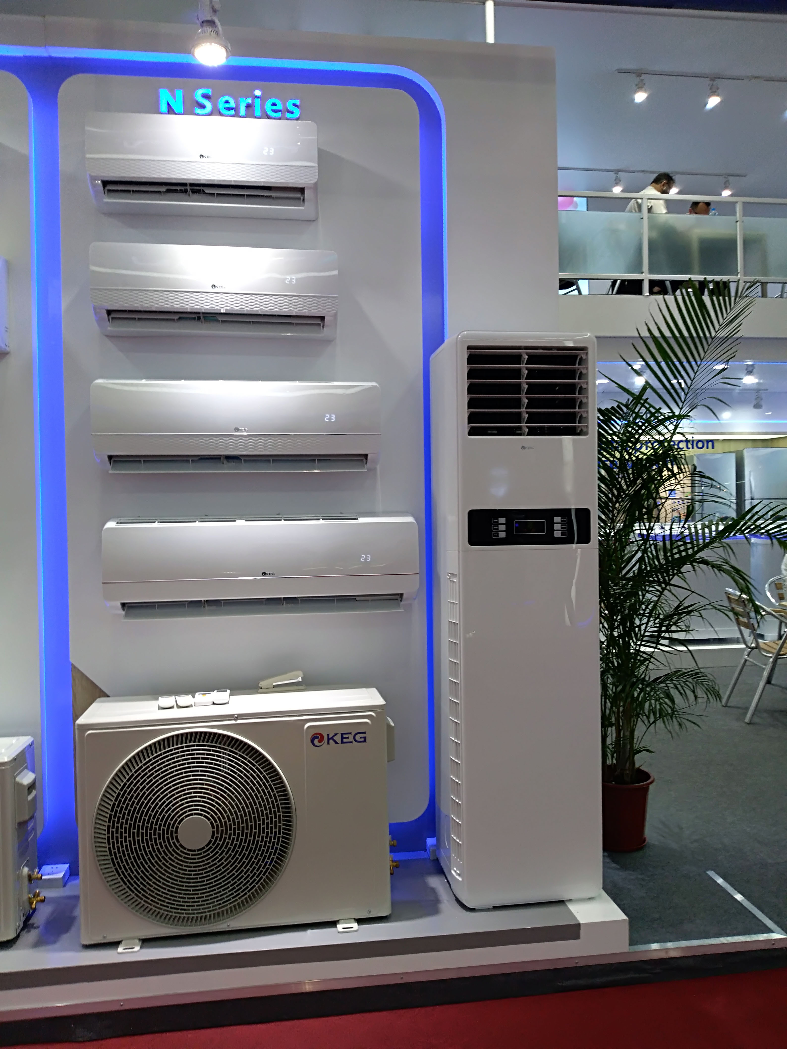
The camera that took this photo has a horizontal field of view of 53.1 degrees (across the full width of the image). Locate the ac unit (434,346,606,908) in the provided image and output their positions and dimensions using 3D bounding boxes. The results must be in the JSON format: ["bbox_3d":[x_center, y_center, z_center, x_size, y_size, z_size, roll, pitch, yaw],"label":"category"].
[{"bbox_3d":[0.402,0.297,2.662,0.450,1.801,0.375,-1,1,-9],"label":"ac unit"}]

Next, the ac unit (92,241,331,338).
[{"bbox_3d":[-0.579,-0.765,2.611,0.783,0.270,0.190,-1,1,-7],"label":"ac unit"}]

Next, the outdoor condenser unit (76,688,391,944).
[{"bbox_3d":[-0.478,0.883,2.473,0.900,0.663,0.310,-1,1,-9],"label":"outdoor condenser unit"}]

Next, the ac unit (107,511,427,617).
[{"bbox_3d":[-0.426,0.135,2.630,1.008,0.323,0.220,-1,1,-7],"label":"ac unit"}]

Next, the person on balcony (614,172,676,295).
[{"bbox_3d":[2.429,-2.662,7.401,0.720,1.271,0.500,-2,1,-39],"label":"person on balcony"}]

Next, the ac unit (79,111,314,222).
[{"bbox_3d":[-0.616,-1.178,2.600,0.728,0.275,0.190,-1,1,-7],"label":"ac unit"}]

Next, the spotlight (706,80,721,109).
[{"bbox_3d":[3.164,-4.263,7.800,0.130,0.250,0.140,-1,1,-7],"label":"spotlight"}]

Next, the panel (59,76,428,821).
[{"bbox_3d":[-0.499,-0.225,2.756,1.216,2.590,0.060,-1,1,-7],"label":"panel"}]

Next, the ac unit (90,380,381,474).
[{"bbox_3d":[-0.506,-0.322,2.617,0.917,0.298,0.210,-1,1,-7],"label":"ac unit"}]

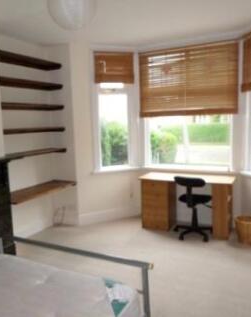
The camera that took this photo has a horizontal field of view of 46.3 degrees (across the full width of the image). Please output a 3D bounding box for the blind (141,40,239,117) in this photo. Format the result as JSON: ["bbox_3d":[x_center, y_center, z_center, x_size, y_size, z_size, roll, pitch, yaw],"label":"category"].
[{"bbox_3d":[0.887,-1.113,4.290,1.428,0.978,0.060,1,7,23],"label":"blind"}]

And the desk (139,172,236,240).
[{"bbox_3d":[0.868,0.628,4.120,1.243,0.740,0.523,1,7,25],"label":"desk"}]

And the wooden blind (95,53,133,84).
[{"bbox_3d":[-0.156,-1.358,4.422,0.635,0.457,0.050,-4,7,-22],"label":"wooden blind"}]

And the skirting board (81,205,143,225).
[{"bbox_3d":[-0.211,0.895,4.569,1.032,0.170,0.020,-4,7,-22],"label":"skirting board"}]

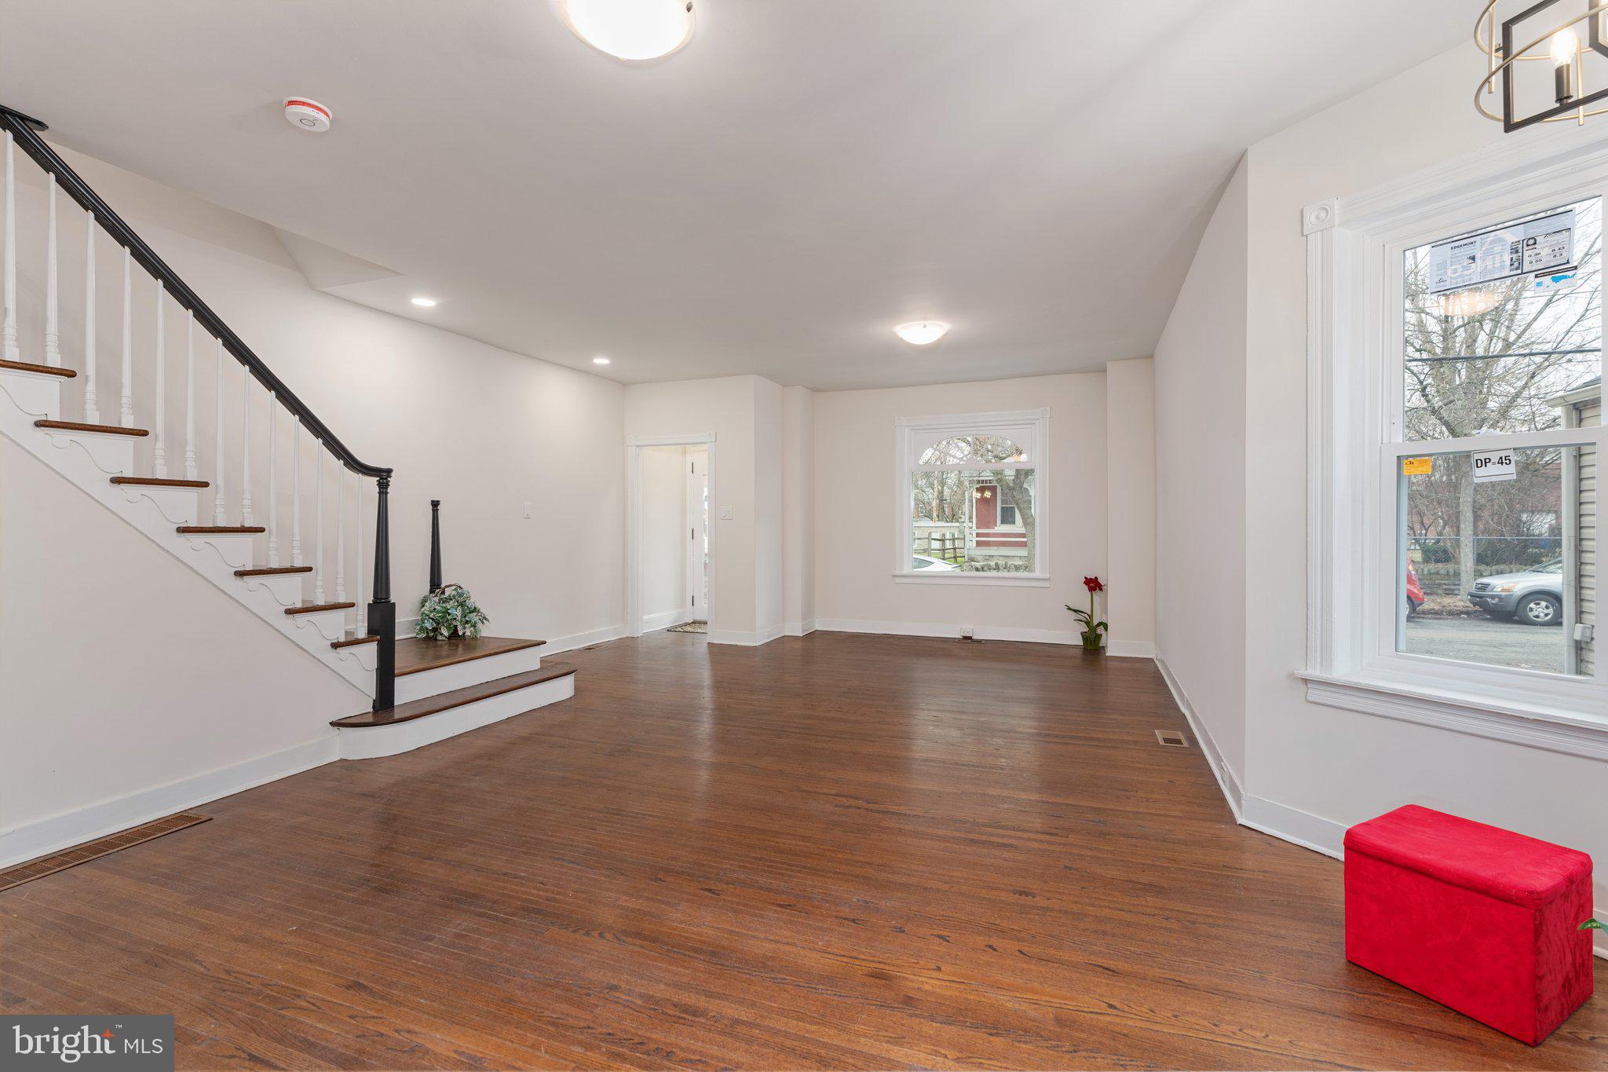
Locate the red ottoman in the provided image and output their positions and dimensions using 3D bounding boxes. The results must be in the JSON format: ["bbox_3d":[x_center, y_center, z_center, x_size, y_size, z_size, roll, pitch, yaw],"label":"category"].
[{"bbox_3d":[1.764,0.996,1.912,0.370,0.365,0.389,-1,1,-29],"label":"red ottoman"}]

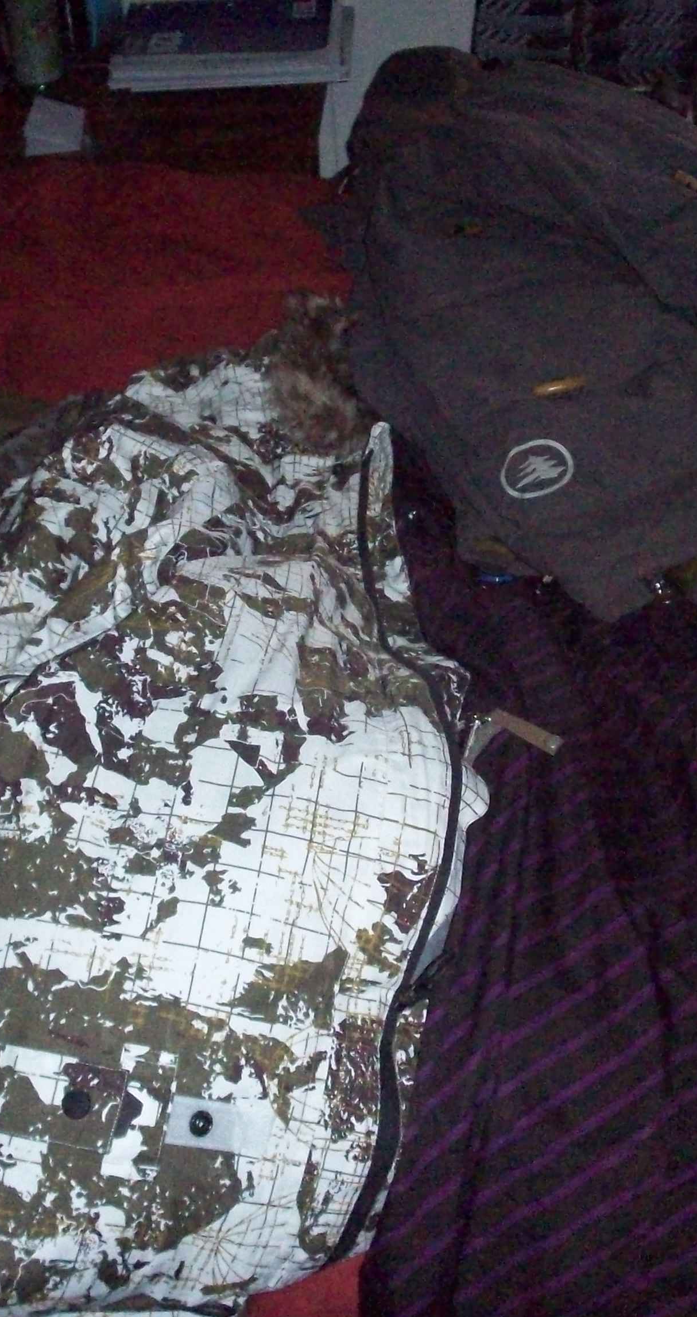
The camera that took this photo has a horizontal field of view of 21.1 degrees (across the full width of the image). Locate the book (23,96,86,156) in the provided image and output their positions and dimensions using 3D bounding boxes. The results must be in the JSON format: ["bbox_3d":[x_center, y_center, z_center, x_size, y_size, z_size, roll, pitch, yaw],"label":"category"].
[{"bbox_3d":[-0.335,-0.609,2.136,0.061,0.028,0.095,-4,43,3],"label":"book"}]

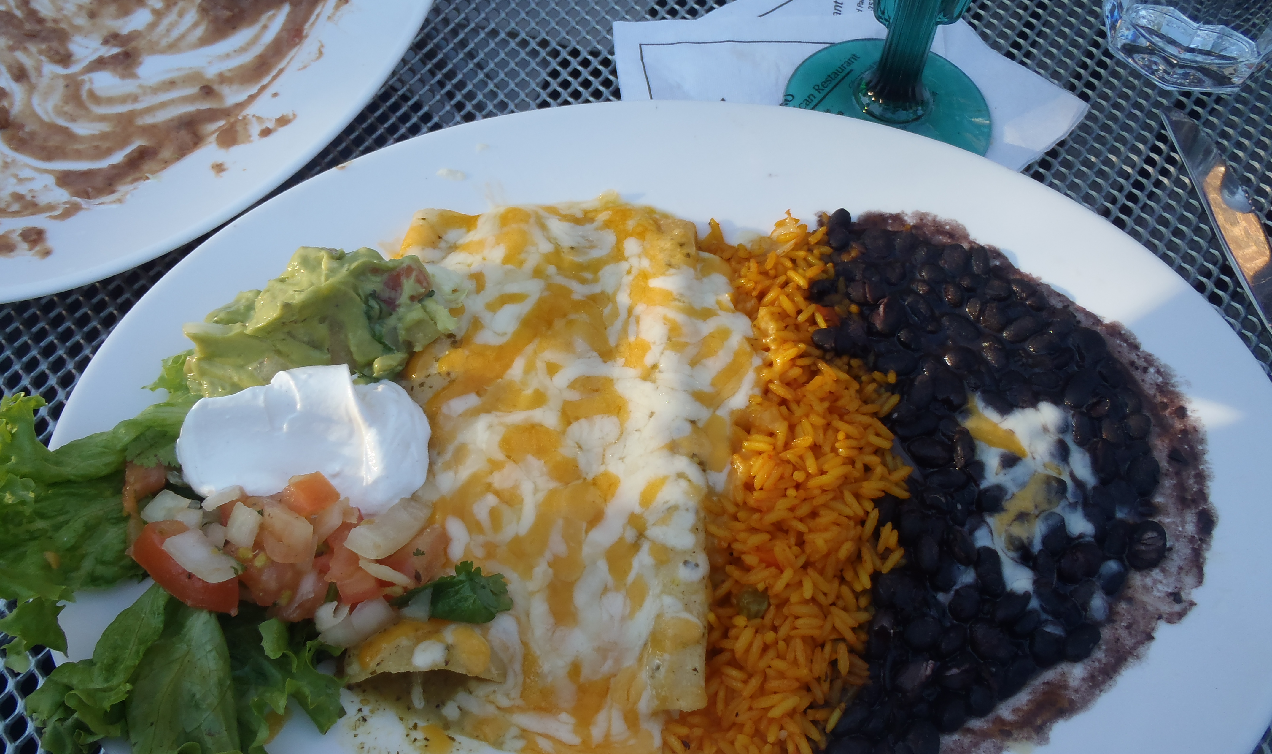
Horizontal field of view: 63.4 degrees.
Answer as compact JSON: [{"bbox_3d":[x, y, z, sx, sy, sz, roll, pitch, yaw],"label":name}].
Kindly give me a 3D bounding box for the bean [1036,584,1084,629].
[{"bbox_3d":[0.114,0.062,0.277,0.009,0.008,0.013,-38,67,-21],"label":"bean"}]

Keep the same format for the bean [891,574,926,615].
[{"bbox_3d":[0.074,0.059,0.281,0.010,0.008,0.012,-13,61,-9],"label":"bean"}]

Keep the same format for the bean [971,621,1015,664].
[{"bbox_3d":[0.094,0.070,0.272,0.012,0.008,0.010,41,67,20],"label":"bean"}]

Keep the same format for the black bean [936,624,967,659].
[{"bbox_3d":[0.085,0.071,0.276,0.007,0.007,0.011,39,67,19],"label":"black bean"}]

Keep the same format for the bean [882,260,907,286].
[{"bbox_3d":[0.082,-0.033,0.325,0.008,0.007,0.009,6,60,1],"label":"bean"}]

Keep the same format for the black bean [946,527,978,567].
[{"bbox_3d":[0.090,0.047,0.283,0.007,0.007,0.012,-19,62,-12],"label":"black bean"}]

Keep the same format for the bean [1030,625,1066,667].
[{"bbox_3d":[0.109,0.071,0.272,0.009,0.008,0.012,11,60,5],"label":"bean"}]

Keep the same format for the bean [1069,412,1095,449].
[{"bbox_3d":[0.134,0.016,0.308,0.007,0.007,0.011,0,60,-1],"label":"bean"}]

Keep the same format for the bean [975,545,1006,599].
[{"bbox_3d":[0.098,0.054,0.284,0.007,0.007,0.014,1,60,-1],"label":"bean"}]

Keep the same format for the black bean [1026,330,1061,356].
[{"bbox_3d":[0.124,-0.010,0.313,0.011,0.006,0.007,-22,63,-14],"label":"black bean"}]

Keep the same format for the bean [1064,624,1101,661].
[{"bbox_3d":[0.119,0.071,0.274,0.012,0.007,0.009,-30,65,-17],"label":"bean"}]

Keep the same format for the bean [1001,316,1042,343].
[{"bbox_3d":[0.121,-0.015,0.321,0.014,0.007,0.008,-30,65,-17],"label":"bean"}]

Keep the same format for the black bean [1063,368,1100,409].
[{"bbox_3d":[0.132,0.003,0.306,0.009,0.007,0.014,38,66,18],"label":"black bean"}]

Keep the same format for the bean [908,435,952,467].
[{"bbox_3d":[0.086,0.022,0.300,0.013,0.008,0.009,13,61,6],"label":"bean"}]

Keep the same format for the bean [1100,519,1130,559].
[{"bbox_3d":[0.136,0.046,0.293,0.007,0.007,0.012,17,61,8],"label":"bean"}]

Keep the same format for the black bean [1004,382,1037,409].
[{"bbox_3d":[0.113,0.005,0.304,0.010,0.007,0.008,-3,60,-4],"label":"black bean"}]

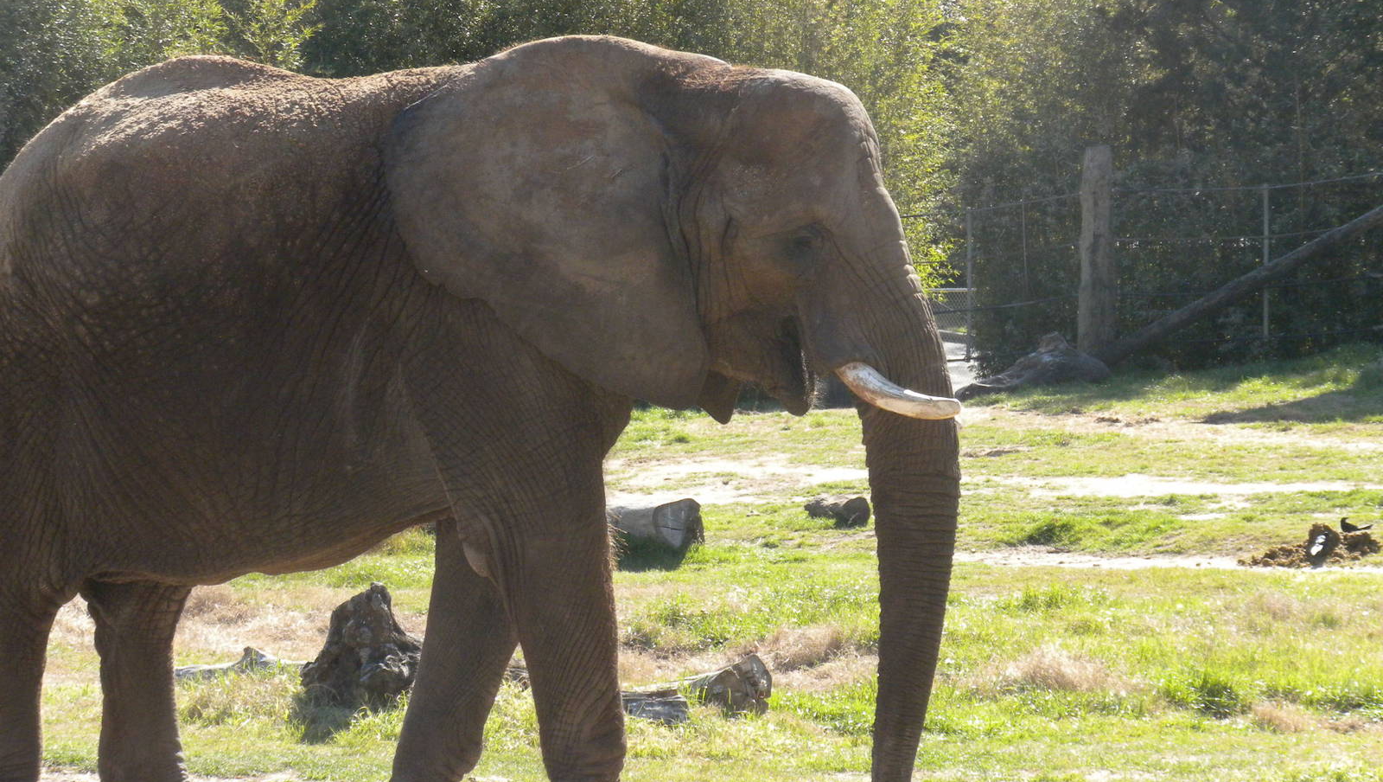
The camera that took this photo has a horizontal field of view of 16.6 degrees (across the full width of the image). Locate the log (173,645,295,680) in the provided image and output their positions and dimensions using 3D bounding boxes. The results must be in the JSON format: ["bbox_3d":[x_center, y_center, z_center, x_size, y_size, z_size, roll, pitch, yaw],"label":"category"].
[{"bbox_3d":[-2.132,1.262,22.000,0.700,0.150,0.200,0,1,5],"label":"log"}]

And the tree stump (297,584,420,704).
[{"bbox_3d":[-1.455,1.120,21.100,0.560,0.550,0.500,0,1,0],"label":"tree stump"}]

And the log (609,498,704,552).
[{"bbox_3d":[-0.701,0.870,31.000,1.600,0.340,0.360,1,2,25],"label":"log"}]

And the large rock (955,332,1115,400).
[{"bbox_3d":[3.608,-0.267,50.000,1.600,0.680,1.000,0,1,0],"label":"large rock"}]

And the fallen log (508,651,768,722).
[{"bbox_3d":[-0.259,1.304,20.900,1.300,0.250,0.330,1,2,22],"label":"fallen log"}]

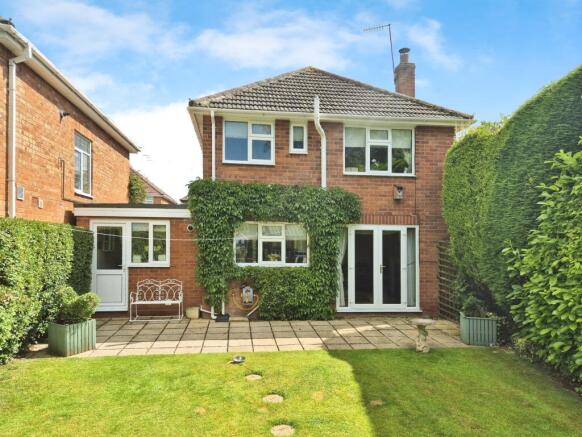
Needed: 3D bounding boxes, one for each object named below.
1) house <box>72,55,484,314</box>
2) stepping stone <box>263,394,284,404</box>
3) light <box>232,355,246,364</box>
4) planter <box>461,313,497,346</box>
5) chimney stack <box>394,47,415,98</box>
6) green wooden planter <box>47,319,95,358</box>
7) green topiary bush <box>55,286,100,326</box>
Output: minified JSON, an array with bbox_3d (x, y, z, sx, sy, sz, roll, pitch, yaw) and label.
[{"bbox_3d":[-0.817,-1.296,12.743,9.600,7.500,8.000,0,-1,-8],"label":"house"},{"bbox_3d":[-0.224,2.298,4.945,0.270,0.040,0.270,0,-1,-8],"label":"stepping stone"},{"bbox_3d":[-0.843,2.295,6.333,0.200,0.090,0.200,0,-1,-8],"label":"light"},{"bbox_3d":[3.578,2.110,7.413,0.525,0.505,0.525,0,-1,15],"label":"planter"},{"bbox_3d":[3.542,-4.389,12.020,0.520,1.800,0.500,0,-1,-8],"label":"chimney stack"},{"bbox_3d":[-3.835,2.058,6.801,0.525,0.510,0.525,0,-1,30],"label":"green wooden planter"},{"bbox_3d":[-3.743,1.530,6.825,0.660,0.640,0.520,1,-1,-29],"label":"green topiary bush"}]

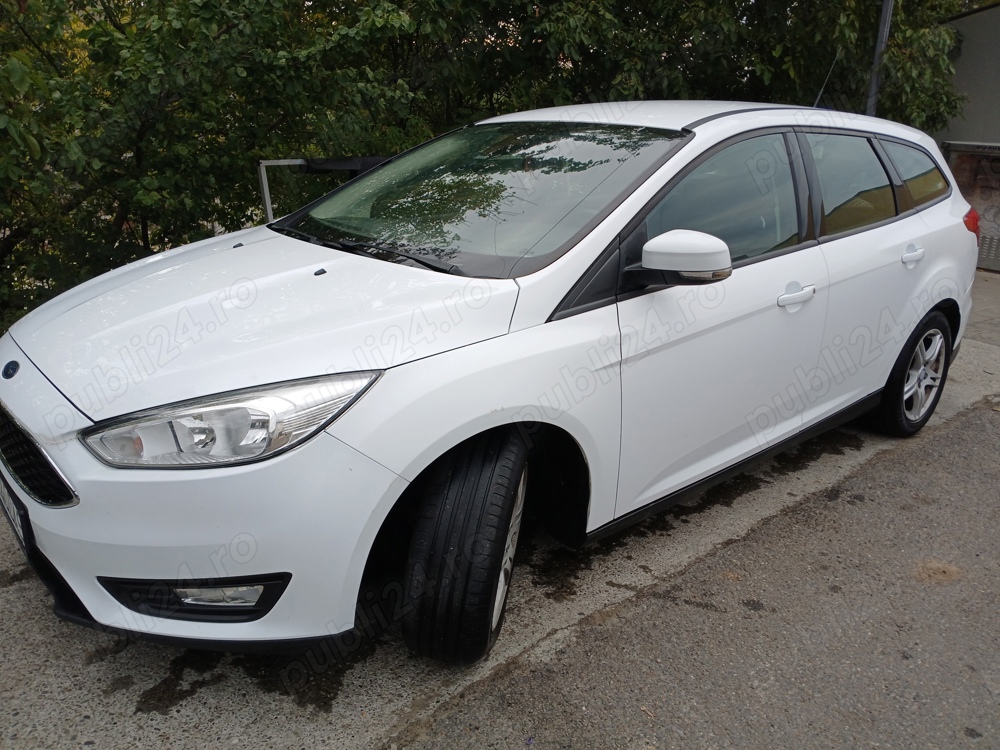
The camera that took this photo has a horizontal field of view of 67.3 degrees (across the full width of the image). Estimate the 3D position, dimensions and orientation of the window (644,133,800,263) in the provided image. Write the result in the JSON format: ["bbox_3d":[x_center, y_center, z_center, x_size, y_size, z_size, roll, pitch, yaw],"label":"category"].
[{"bbox_3d":[0.733,-0.562,2.389,0.918,0.464,0.050,-13,-6,-38],"label":"window"}]

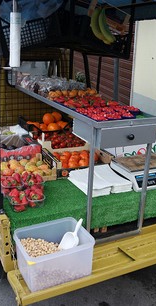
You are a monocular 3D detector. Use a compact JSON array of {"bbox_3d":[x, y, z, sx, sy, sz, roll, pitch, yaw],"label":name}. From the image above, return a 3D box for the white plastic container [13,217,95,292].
[{"bbox_3d":[-0.119,0.482,1.474,0.325,0.178,0.247,-8,22,-25],"label":"white plastic container"}]

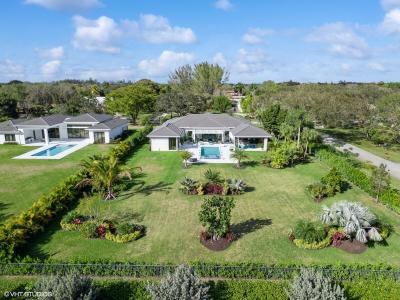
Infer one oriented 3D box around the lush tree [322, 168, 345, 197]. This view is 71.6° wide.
[{"bbox_3d":[18.935,4.483,39.940,3.090,3.650,2.940,0,13,0],"label":"lush tree"}]

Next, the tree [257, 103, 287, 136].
[{"bbox_3d":[18.244,-6.407,70.032,6.540,10.800,6.220,0,13,0],"label":"tree"}]

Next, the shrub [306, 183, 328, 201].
[{"bbox_3d":[16.317,5.660,38.717,2.930,1.930,2.780,0,13,0],"label":"shrub"}]

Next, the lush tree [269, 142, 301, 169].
[{"bbox_3d":[16.841,0.753,55.198,5.980,4.790,5.380,0,13,0],"label":"lush tree"}]

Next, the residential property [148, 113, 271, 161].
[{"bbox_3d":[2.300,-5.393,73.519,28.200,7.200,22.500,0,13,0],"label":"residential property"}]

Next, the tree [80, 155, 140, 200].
[{"bbox_3d":[-12.715,3.775,38.954,8.710,6.490,8.280,0,13,0],"label":"tree"}]

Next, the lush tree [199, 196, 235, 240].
[{"bbox_3d":[1.762,7.102,28.749,3.630,4.780,3.260,0,13,0],"label":"lush tree"}]

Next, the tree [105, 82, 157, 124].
[{"bbox_3d":[-26.534,-16.995,105.958,19.850,15.630,18.860,0,13,0],"label":"tree"}]

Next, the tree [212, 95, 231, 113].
[{"bbox_3d":[11.502,-24.187,148.453,9.630,9.800,9.150,0,13,0],"label":"tree"}]

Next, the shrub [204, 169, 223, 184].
[{"bbox_3d":[2.099,4.428,43.224,2.800,3.230,2.800,0,13,0],"label":"shrub"}]

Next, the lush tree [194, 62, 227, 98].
[{"bbox_3d":[5.877,-35.010,156.141,20.150,27.260,19.140,0,13,0],"label":"lush tree"}]

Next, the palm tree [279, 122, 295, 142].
[{"bbox_3d":[19.797,-3.019,63.196,3.410,6.300,3.240,0,13,0],"label":"palm tree"}]

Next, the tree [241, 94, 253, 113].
[{"bbox_3d":[24.799,-24.010,146.438,5.800,10.400,5.510,0,13,0],"label":"tree"}]

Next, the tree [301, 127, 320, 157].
[{"bbox_3d":[24.114,-1.823,60.660,3.930,6.250,3.730,0,13,0],"label":"tree"}]

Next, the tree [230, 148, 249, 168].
[{"bbox_3d":[7.519,1.614,52.210,3.200,3.510,3.040,0,13,0],"label":"tree"}]

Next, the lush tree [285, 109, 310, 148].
[{"bbox_3d":[21.966,-4.420,63.354,5.010,10.050,4.760,0,13,0],"label":"lush tree"}]

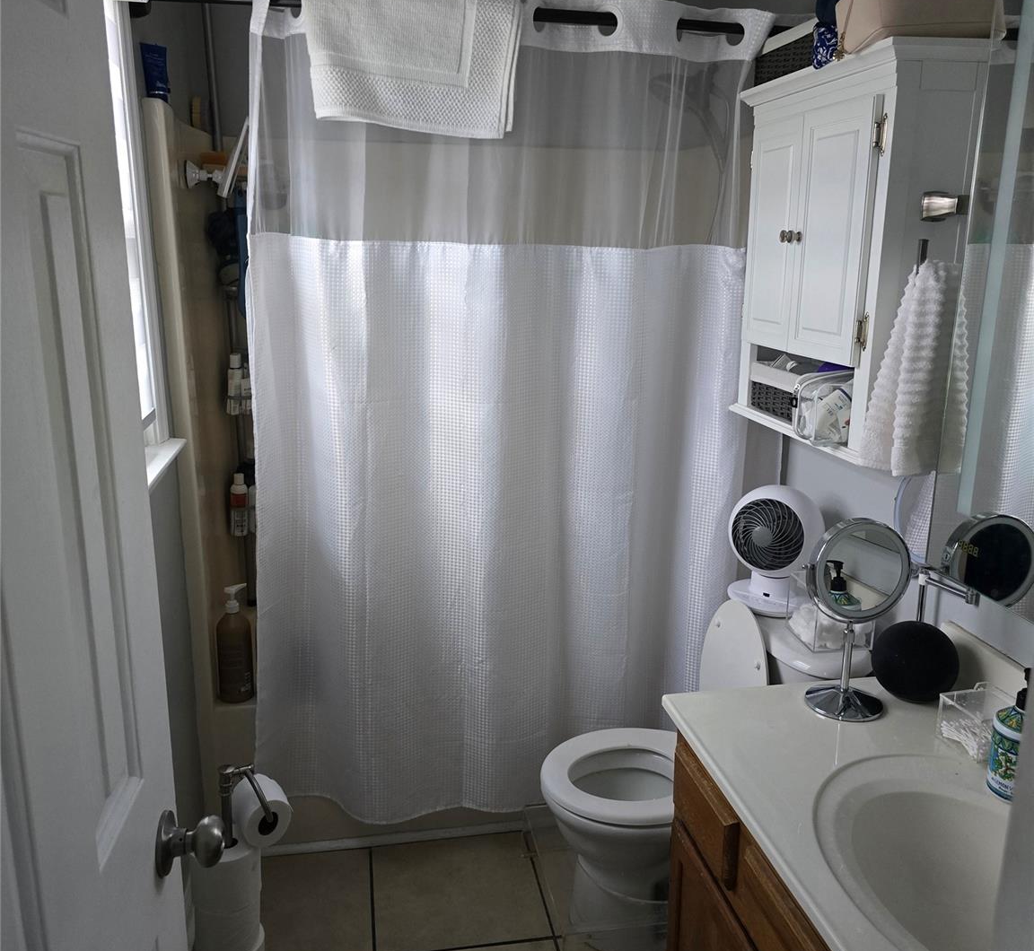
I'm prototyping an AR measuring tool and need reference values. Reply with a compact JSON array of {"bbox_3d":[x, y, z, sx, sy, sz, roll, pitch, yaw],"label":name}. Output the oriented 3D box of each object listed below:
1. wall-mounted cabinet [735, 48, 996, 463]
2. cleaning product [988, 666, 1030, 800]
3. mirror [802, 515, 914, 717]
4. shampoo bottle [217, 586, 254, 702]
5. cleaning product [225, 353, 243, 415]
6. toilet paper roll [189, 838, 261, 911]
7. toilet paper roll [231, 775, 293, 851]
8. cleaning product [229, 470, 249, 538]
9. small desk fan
[{"bbox_3d":[0.627,-0.425,1.789,0.199,0.674,0.575,-2,14,-10],"label":"wall-mounted cabinet"},{"bbox_3d":[0.711,0.352,1.272,0.080,0.195,0.081,-11,18,-41],"label":"cleaning product"},{"bbox_3d":[0.558,0.226,1.519,0.185,0.330,0.130,-1,14,-5],"label":"mirror"},{"bbox_3d":[-0.700,0.401,2.241,0.084,0.290,0.084,-8,16,-31],"label":"shampoo bottle"},{"bbox_3d":[-0.795,-0.256,2.576,0.047,0.178,0.045,-6,15,-24],"label":"cleaning product"},{"bbox_3d":[-0.566,0.762,1.783,0.124,0.107,0.124,-2,14,-10],"label":"toilet paper roll"},{"bbox_3d":[-0.491,0.644,1.762,0.096,0.096,0.106,-7,15,-28],"label":"toilet paper roll"},{"bbox_3d":[-0.794,0.085,2.614,0.051,0.188,0.046,-3,14,-17],"label":"cleaning product"},{"bbox_3d":[0.575,0.153,2.042,0.205,0.277,0.205,9,16,30],"label":"small desk fan"}]

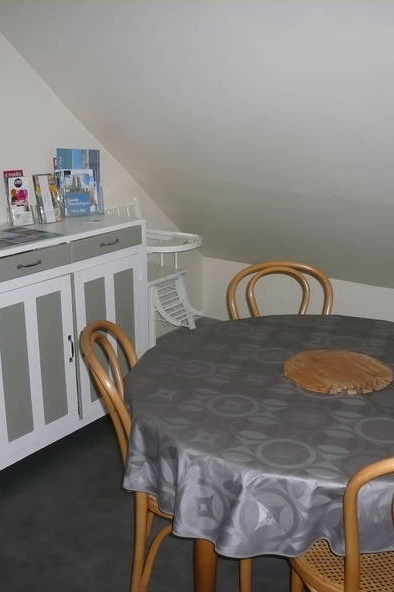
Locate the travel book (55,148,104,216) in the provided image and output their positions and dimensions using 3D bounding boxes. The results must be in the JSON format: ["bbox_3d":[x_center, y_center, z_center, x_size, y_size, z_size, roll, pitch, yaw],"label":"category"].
[{"bbox_3d":[-0.555,-0.538,3.048,0.197,0.308,0.050,-6,7,-22],"label":"travel book"}]

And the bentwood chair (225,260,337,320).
[{"bbox_3d":[0.335,0.363,2.240,0.420,0.880,0.500,-2,17,-8],"label":"bentwood chair"}]

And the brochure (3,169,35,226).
[{"bbox_3d":[-0.791,-0.428,2.804,0.095,0.234,0.035,-15,9,-41],"label":"brochure"}]

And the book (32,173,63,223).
[{"bbox_3d":[-0.677,-0.433,2.869,0.035,0.210,0.116,-5,10,40],"label":"book"}]

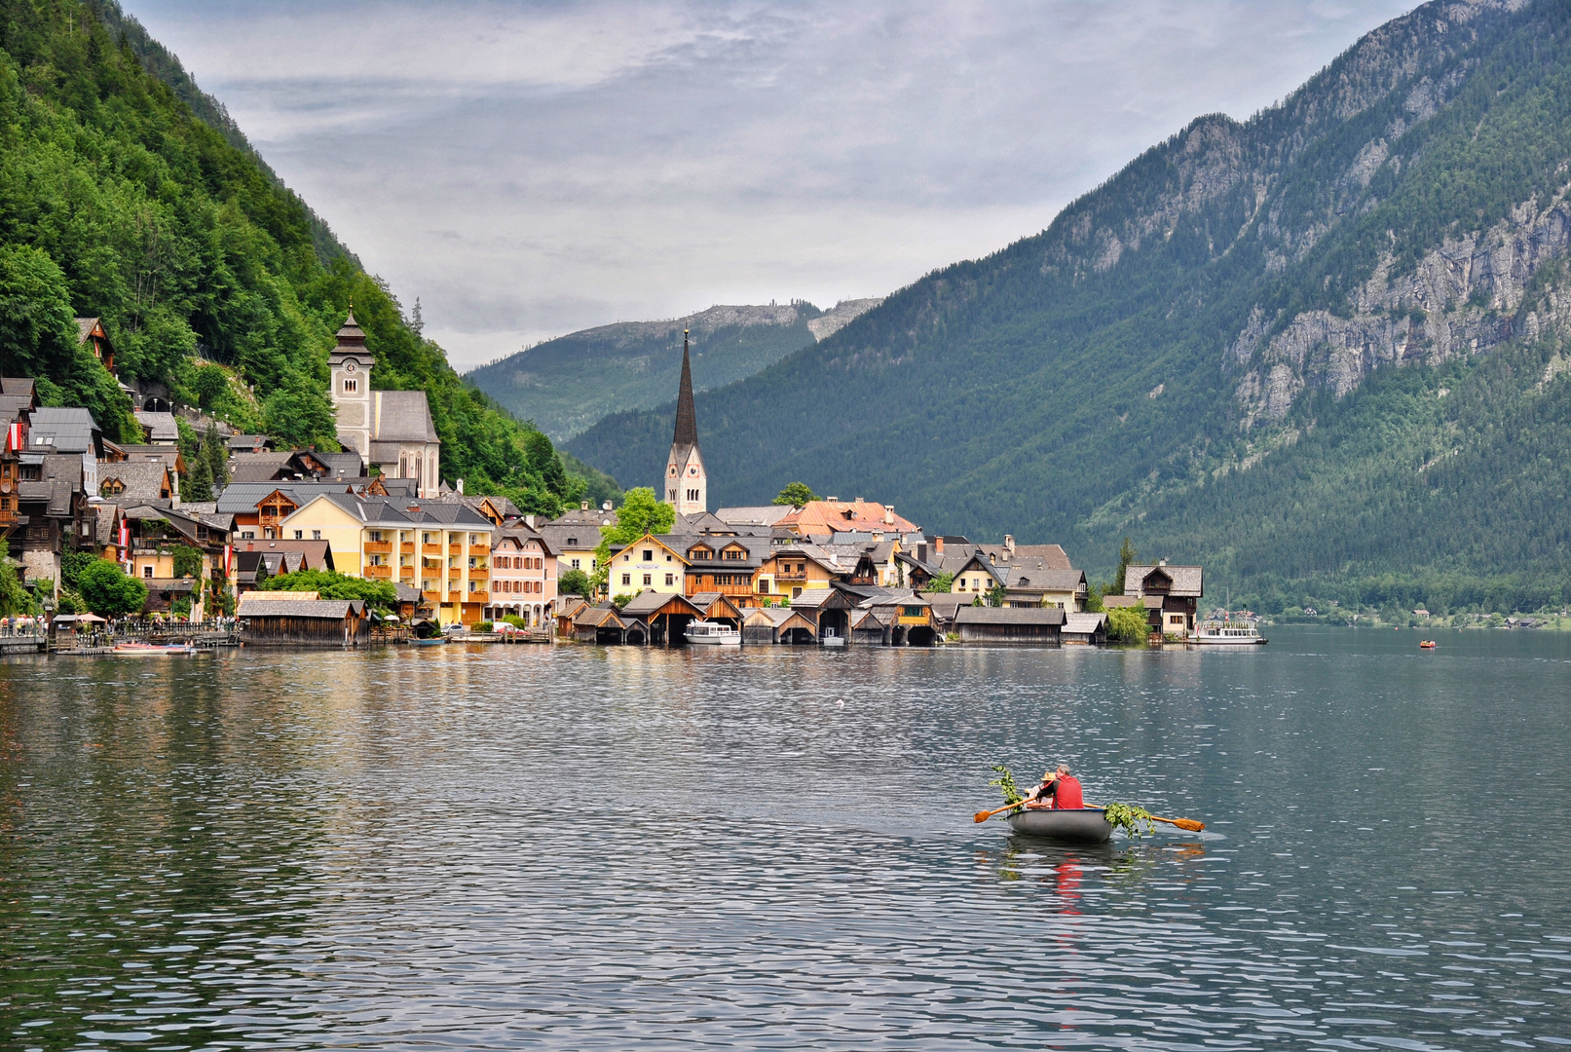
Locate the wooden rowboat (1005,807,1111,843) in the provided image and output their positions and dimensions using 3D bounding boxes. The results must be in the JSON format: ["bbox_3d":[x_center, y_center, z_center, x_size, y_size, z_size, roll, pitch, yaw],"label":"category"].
[{"bbox_3d":[4.100,4.500,57.200,1.350,0.580,3.500,1,-2,-22],"label":"wooden rowboat"}]

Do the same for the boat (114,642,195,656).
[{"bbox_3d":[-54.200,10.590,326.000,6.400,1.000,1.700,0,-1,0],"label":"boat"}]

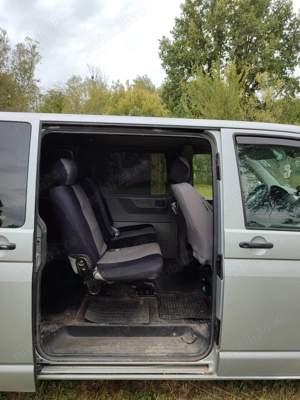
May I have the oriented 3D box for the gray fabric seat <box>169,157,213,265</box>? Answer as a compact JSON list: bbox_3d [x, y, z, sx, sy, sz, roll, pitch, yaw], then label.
[{"bbox_3d":[0.524,0.143,2.286,0.770,0.940,0.530,1,7,-1],"label":"gray fabric seat"}]

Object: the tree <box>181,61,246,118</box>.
[{"bbox_3d":[3.659,-4.306,17.610,4.112,8.007,3.701,2,7,0],"label":"tree"}]

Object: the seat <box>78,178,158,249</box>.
[{"bbox_3d":[-0.370,0.104,3.011,0.840,0.880,0.530,1,7,-1],"label":"seat"}]

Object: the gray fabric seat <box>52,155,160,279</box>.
[{"bbox_3d":[-0.354,0.145,2.422,0.850,0.935,0.530,1,7,-1],"label":"gray fabric seat"}]

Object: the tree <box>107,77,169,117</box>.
[{"bbox_3d":[-0.935,-4.446,19.622,4.292,7.566,3.863,2,7,0],"label":"tree"}]

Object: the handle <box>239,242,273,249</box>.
[{"bbox_3d":[0.642,0.279,1.771,0.202,0.035,0.050,1,7,-1],"label":"handle"}]

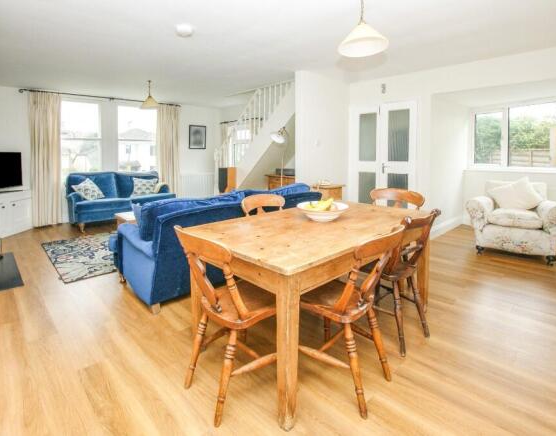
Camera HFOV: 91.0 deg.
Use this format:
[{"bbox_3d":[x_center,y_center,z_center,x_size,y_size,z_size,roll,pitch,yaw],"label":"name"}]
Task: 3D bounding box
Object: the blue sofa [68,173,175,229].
[{"bbox_3d":[-2.961,-0.324,5.200,1.680,0.900,0.920,-8,14,-36],"label":"blue sofa"}]

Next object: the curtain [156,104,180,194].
[{"bbox_3d":[-2.414,-1.331,6.020,0.520,2.320,0.140,-7,11,-38],"label":"curtain"}]

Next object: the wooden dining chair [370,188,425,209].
[{"bbox_3d":[1.040,0.220,2.580,0.470,0.910,0.500,7,11,41],"label":"wooden dining chair"}]

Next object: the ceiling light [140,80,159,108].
[{"bbox_3d":[-1.945,-1.865,4.150,0.260,0.430,0.260,0,8,0],"label":"ceiling light"}]

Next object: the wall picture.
[{"bbox_3d":[-1.916,-1.933,6.550,0.420,0.580,0.030,-7,11,-38],"label":"wall picture"}]

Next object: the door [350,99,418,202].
[{"bbox_3d":[1.695,-0.839,4.450,1.030,2.030,0.090,8,14,36],"label":"door"}]

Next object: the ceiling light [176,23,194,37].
[{"bbox_3d":[-0.898,-1.829,2.650,0.150,0.050,0.150,0,11,0],"label":"ceiling light"}]

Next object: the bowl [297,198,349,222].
[{"bbox_3d":[0.320,-0.054,1.970,0.360,0.125,0.360,0,11,0],"label":"bowl"}]

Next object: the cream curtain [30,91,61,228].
[{"bbox_3d":[-4.018,-1.026,4.740,0.460,2.330,0.140,-7,11,-38],"label":"cream curtain"}]

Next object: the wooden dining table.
[{"bbox_3d":[0.312,0.406,1.965,1.650,0.775,0.970,-10,15,-41],"label":"wooden dining table"}]

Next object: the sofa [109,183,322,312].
[{"bbox_3d":[-0.492,0.147,2.876,1.980,0.910,0.950,-7,11,-38],"label":"sofa"}]

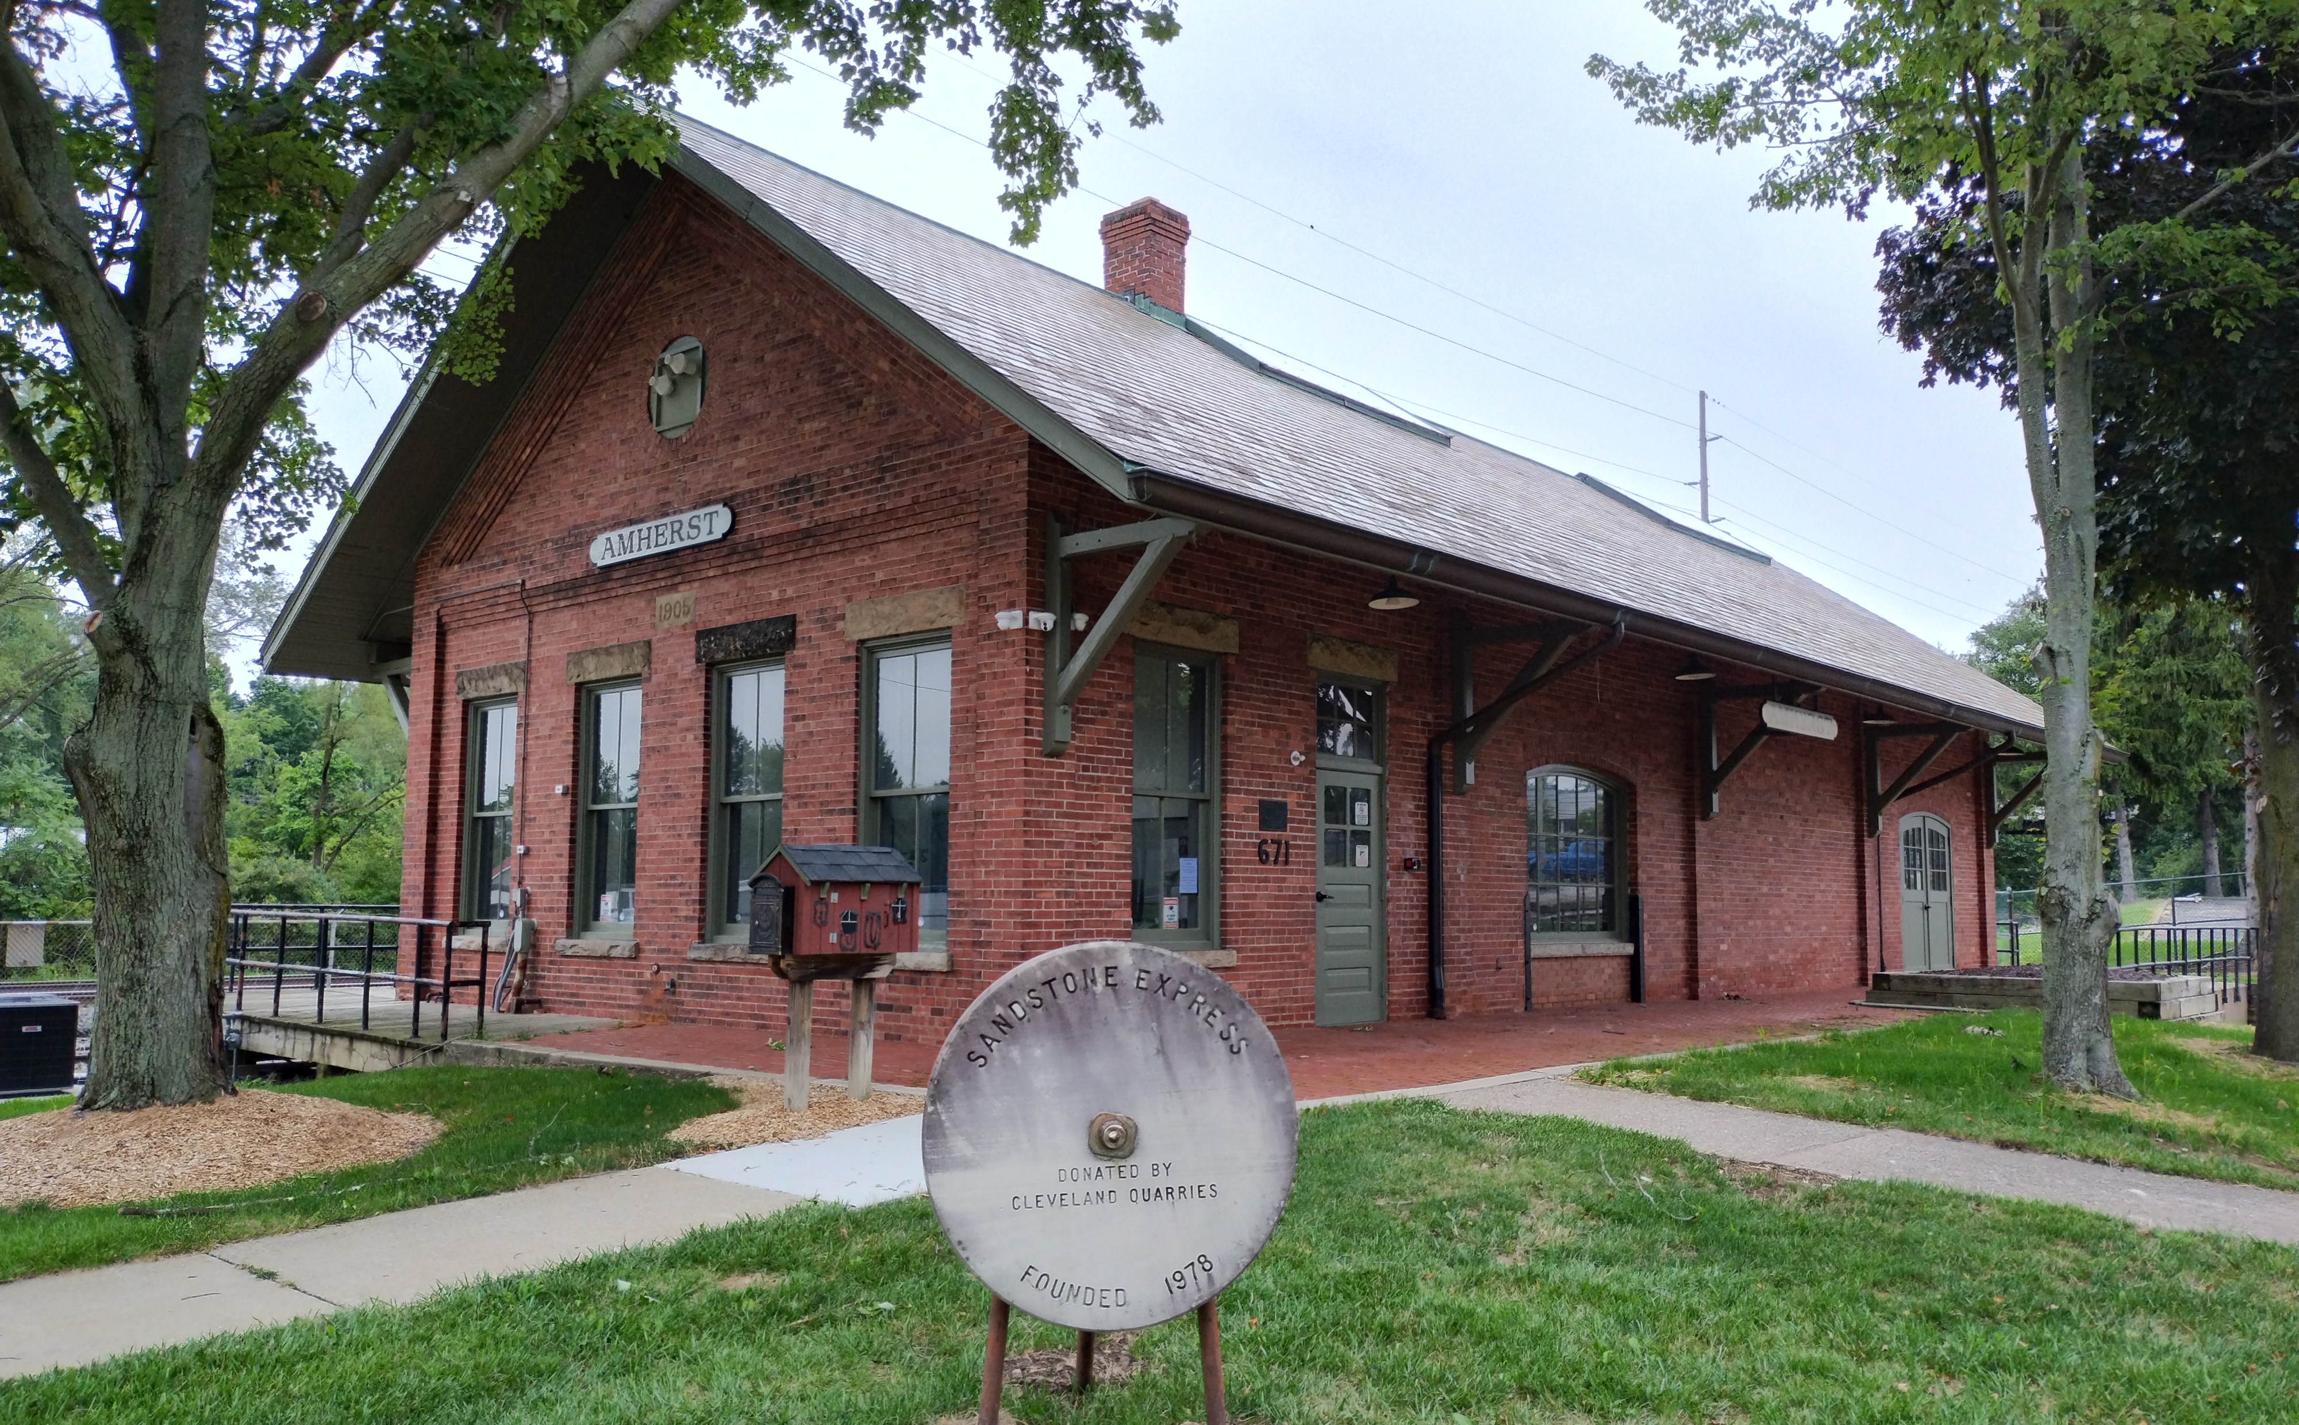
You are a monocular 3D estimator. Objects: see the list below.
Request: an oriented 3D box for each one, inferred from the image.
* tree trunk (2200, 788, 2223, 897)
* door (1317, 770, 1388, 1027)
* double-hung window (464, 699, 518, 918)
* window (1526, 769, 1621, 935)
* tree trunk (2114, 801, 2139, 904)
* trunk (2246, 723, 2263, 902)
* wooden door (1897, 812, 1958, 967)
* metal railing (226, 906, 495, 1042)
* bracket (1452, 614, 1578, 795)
[{"bbox_3d":[32.021,3.894,50.000,0.480,3.410,0.480,0,-6,0],"label":"tree trunk"},{"bbox_3d":[1.724,1.579,14.197,0.080,2.140,0.960,-5,-8,41],"label":"door"},{"bbox_3d":[-6.458,1.007,16.371,1.060,2.300,0.150,-5,-8,41],"label":"double-hung window"},{"bbox_3d":[4.491,1.472,17.388,0.150,1.780,2.350,-5,-8,41],"label":"window"},{"bbox_3d":[29.414,4.192,50.000,0.430,3.250,0.430,0,-6,0],"label":"tree trunk"},{"bbox_3d":[21.990,2.535,33.000,0.380,4.610,0.380,0,-6,0],"label":"trunk"},{"bbox_3d":[12.117,2.785,25.930,0.100,2.460,2.550,-5,-8,41],"label":"wooden door"},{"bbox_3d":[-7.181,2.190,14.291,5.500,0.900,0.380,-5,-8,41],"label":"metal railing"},{"bbox_3d":[3.410,-0.132,15.132,1.380,1.720,0.150,-5,-8,41],"label":"bracket"}]

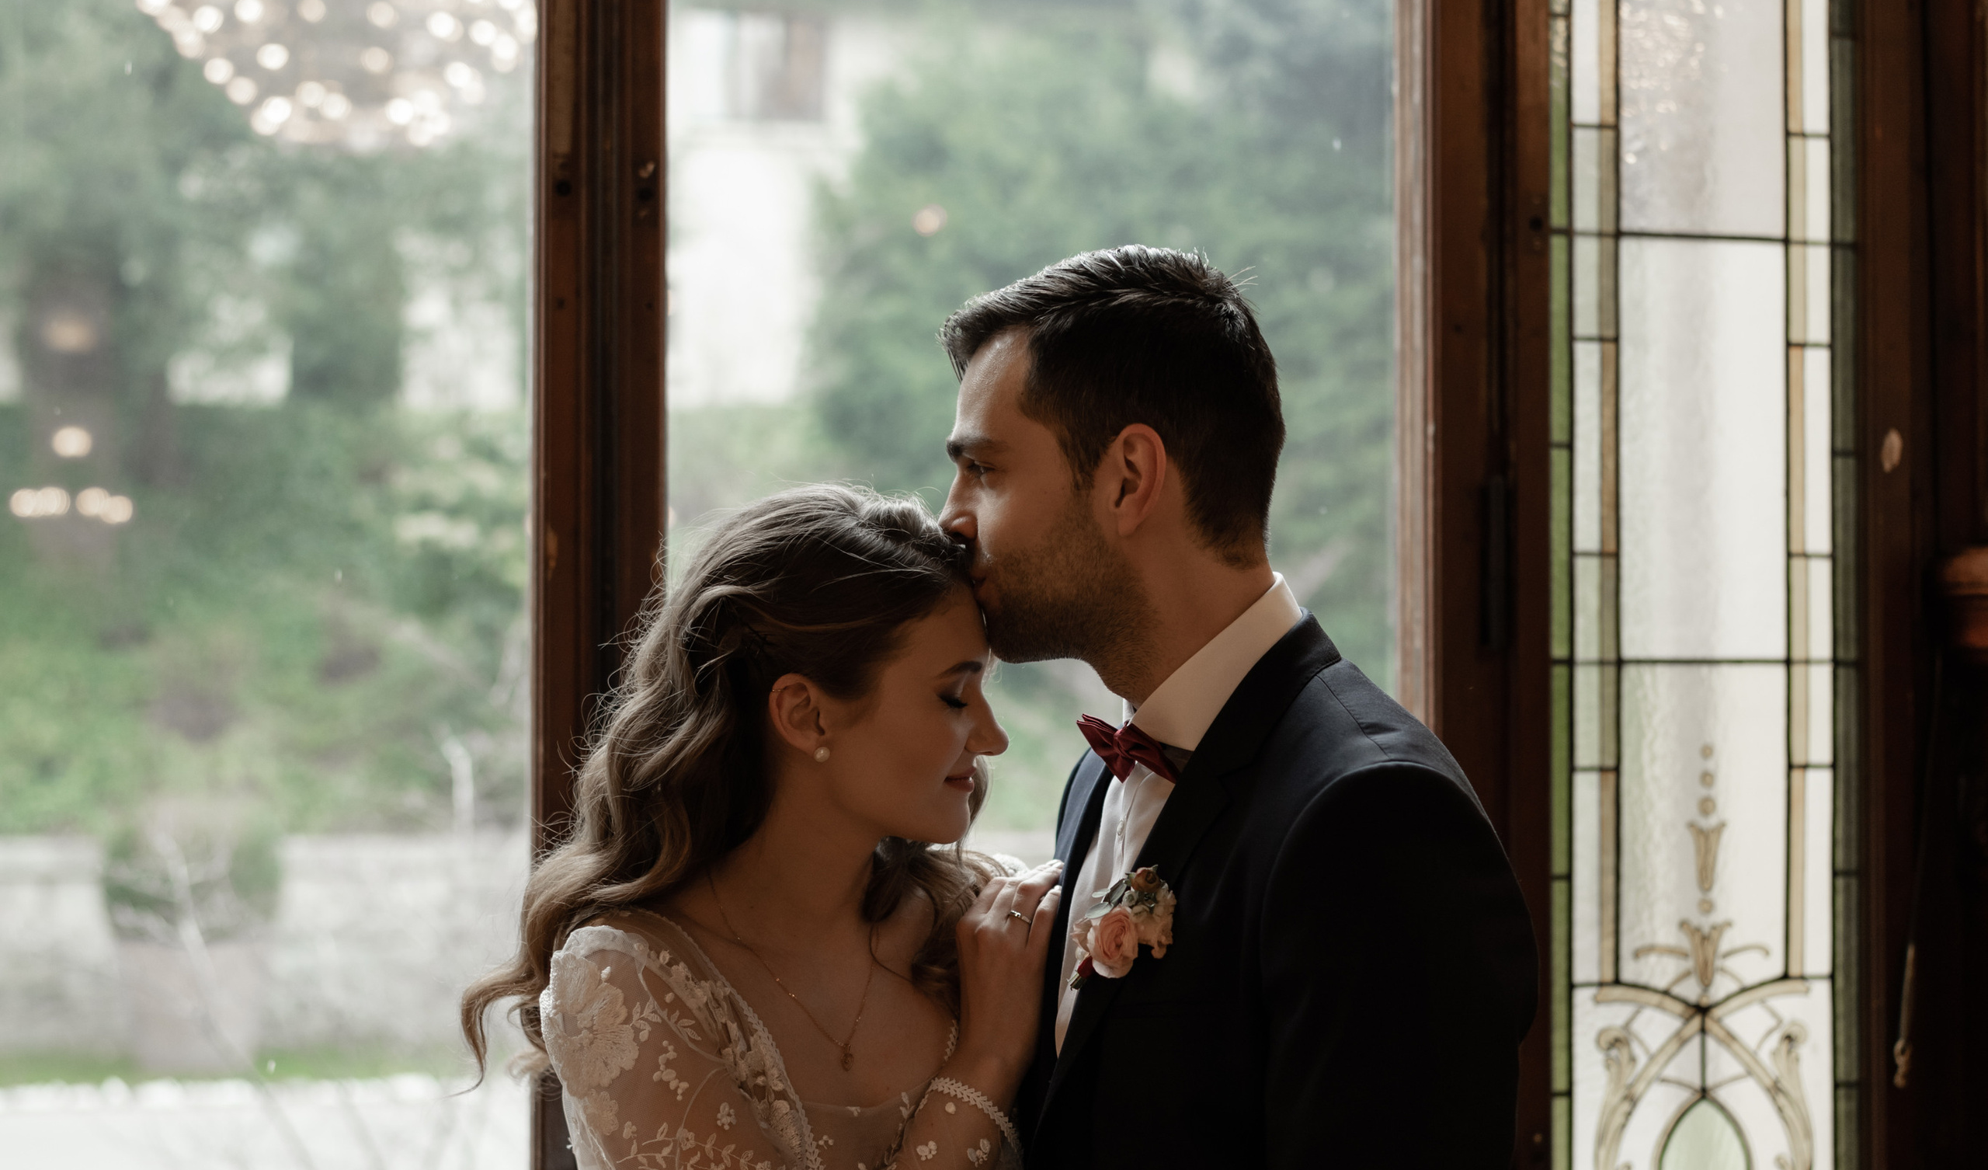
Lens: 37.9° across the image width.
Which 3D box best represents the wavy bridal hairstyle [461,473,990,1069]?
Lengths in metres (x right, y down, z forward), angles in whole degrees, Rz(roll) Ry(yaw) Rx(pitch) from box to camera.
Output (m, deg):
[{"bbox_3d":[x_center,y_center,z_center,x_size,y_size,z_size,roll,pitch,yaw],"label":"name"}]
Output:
[{"bbox_3d":[-0.178,0.128,1.880,0.310,0.380,0.270,0,-1,18],"label":"wavy bridal hairstyle"}]

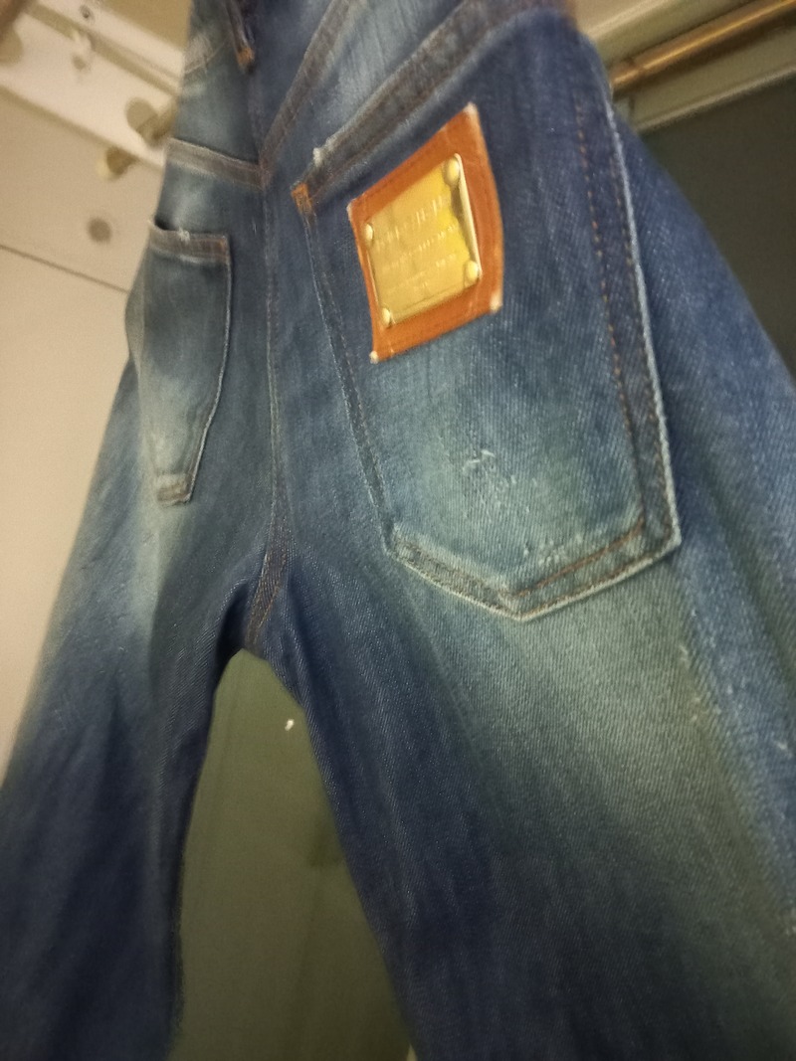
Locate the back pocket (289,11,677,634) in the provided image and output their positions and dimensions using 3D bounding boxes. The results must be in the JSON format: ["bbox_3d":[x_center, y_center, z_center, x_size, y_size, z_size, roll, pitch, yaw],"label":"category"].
[{"bbox_3d":[0.028,-0.052,0.267,0.025,0.178,0.143,-22,13,-38],"label":"back pocket"}]

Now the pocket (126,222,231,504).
[{"bbox_3d":[-0.133,-0.092,0.437,0.032,0.168,0.135,5,6,-36],"label":"pocket"}]

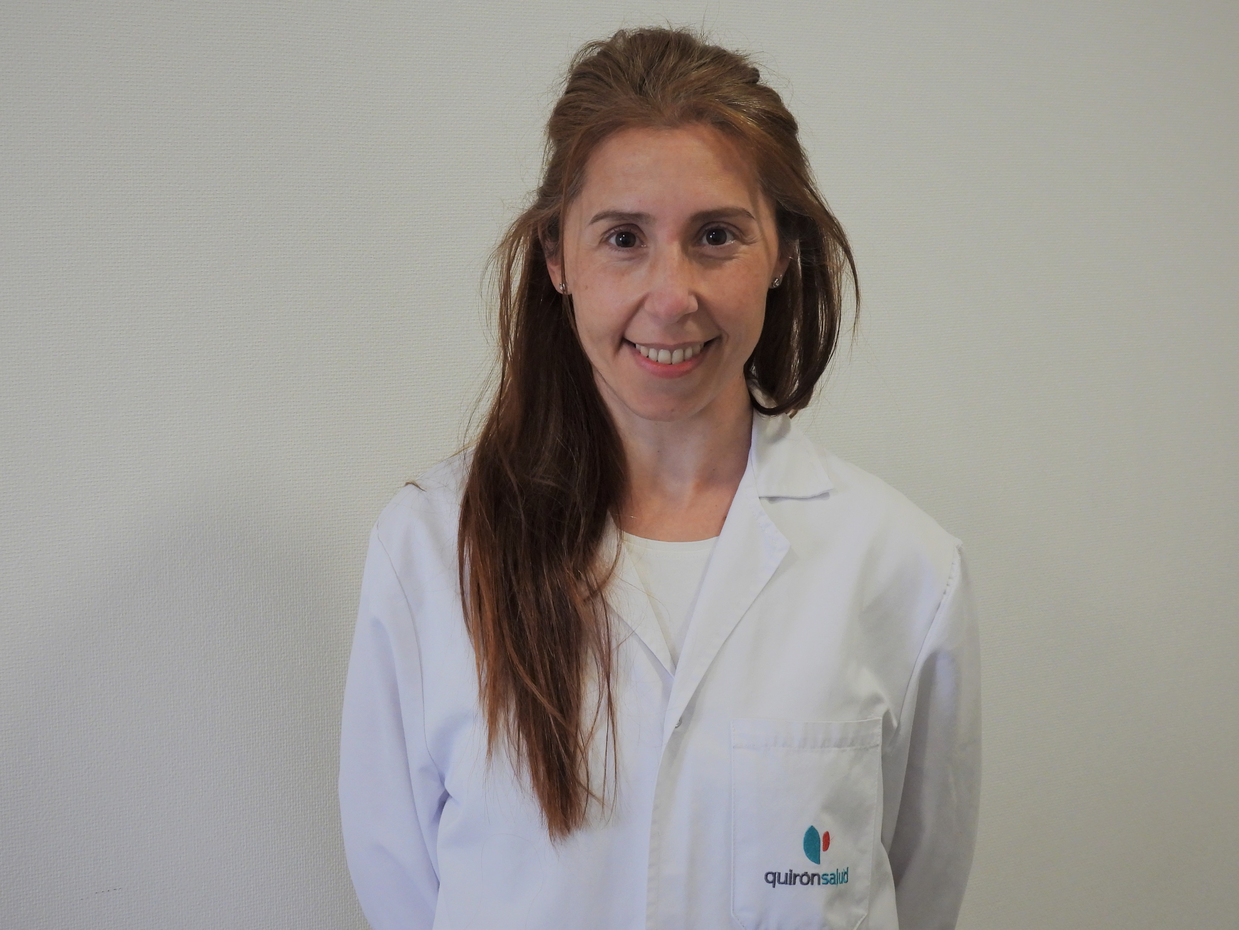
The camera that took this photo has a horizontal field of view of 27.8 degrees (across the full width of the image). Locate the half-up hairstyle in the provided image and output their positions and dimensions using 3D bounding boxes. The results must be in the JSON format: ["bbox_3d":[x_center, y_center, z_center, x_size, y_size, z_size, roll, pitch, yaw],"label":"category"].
[{"bbox_3d":[0.025,-0.021,1.680,0.262,0.535,0.225,-2,3,0],"label":"half-up hairstyle"}]

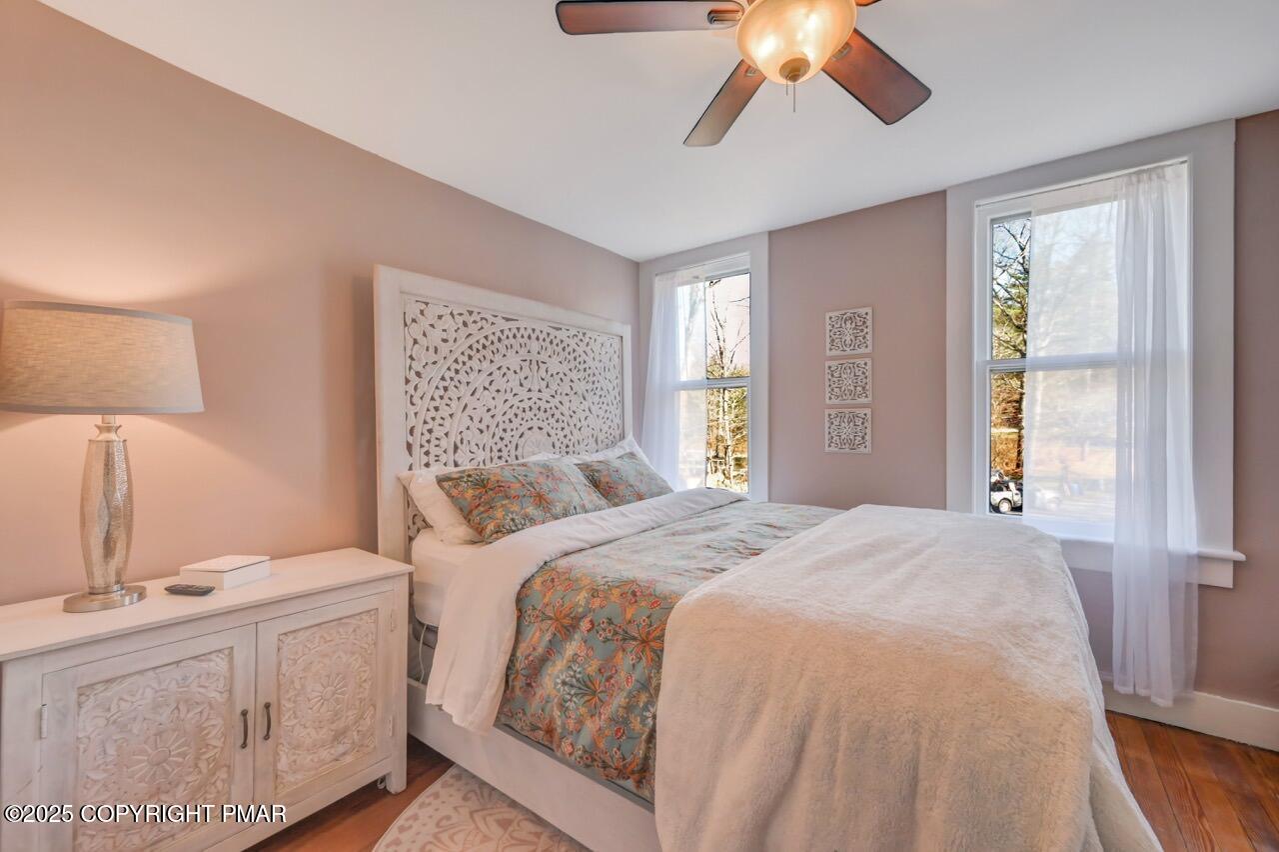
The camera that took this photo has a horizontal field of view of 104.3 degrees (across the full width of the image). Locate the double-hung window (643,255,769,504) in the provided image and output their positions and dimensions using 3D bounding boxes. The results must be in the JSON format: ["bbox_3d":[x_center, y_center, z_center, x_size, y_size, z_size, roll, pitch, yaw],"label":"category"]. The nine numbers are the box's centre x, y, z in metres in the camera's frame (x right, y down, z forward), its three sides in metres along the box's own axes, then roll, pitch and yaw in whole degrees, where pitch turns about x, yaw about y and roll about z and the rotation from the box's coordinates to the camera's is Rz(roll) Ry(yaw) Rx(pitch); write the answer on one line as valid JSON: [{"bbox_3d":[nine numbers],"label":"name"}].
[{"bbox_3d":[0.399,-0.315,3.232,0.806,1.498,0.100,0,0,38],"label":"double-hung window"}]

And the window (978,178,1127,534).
[{"bbox_3d":[1.834,-0.289,2.118,0.665,1.457,0.100,0,0,38],"label":"window"}]

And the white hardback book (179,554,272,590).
[{"bbox_3d":[-1.213,0.429,1.464,0.145,0.052,0.150,1,0,6],"label":"white hardback book"}]

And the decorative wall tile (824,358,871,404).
[{"bbox_3d":[1.107,-0.232,2.630,0.231,0.233,0.016,0,0,38],"label":"decorative wall tile"}]

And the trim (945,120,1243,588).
[{"bbox_3d":[1.798,-0.263,2.076,0.945,1.693,0.090,0,0,38],"label":"trim"}]

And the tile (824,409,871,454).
[{"bbox_3d":[1.104,0.026,2.629,0.231,0.233,0.016,0,0,38],"label":"tile"}]

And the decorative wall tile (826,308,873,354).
[{"bbox_3d":[1.109,-0.495,2.631,0.231,0.234,0.016,0,0,38],"label":"decorative wall tile"}]

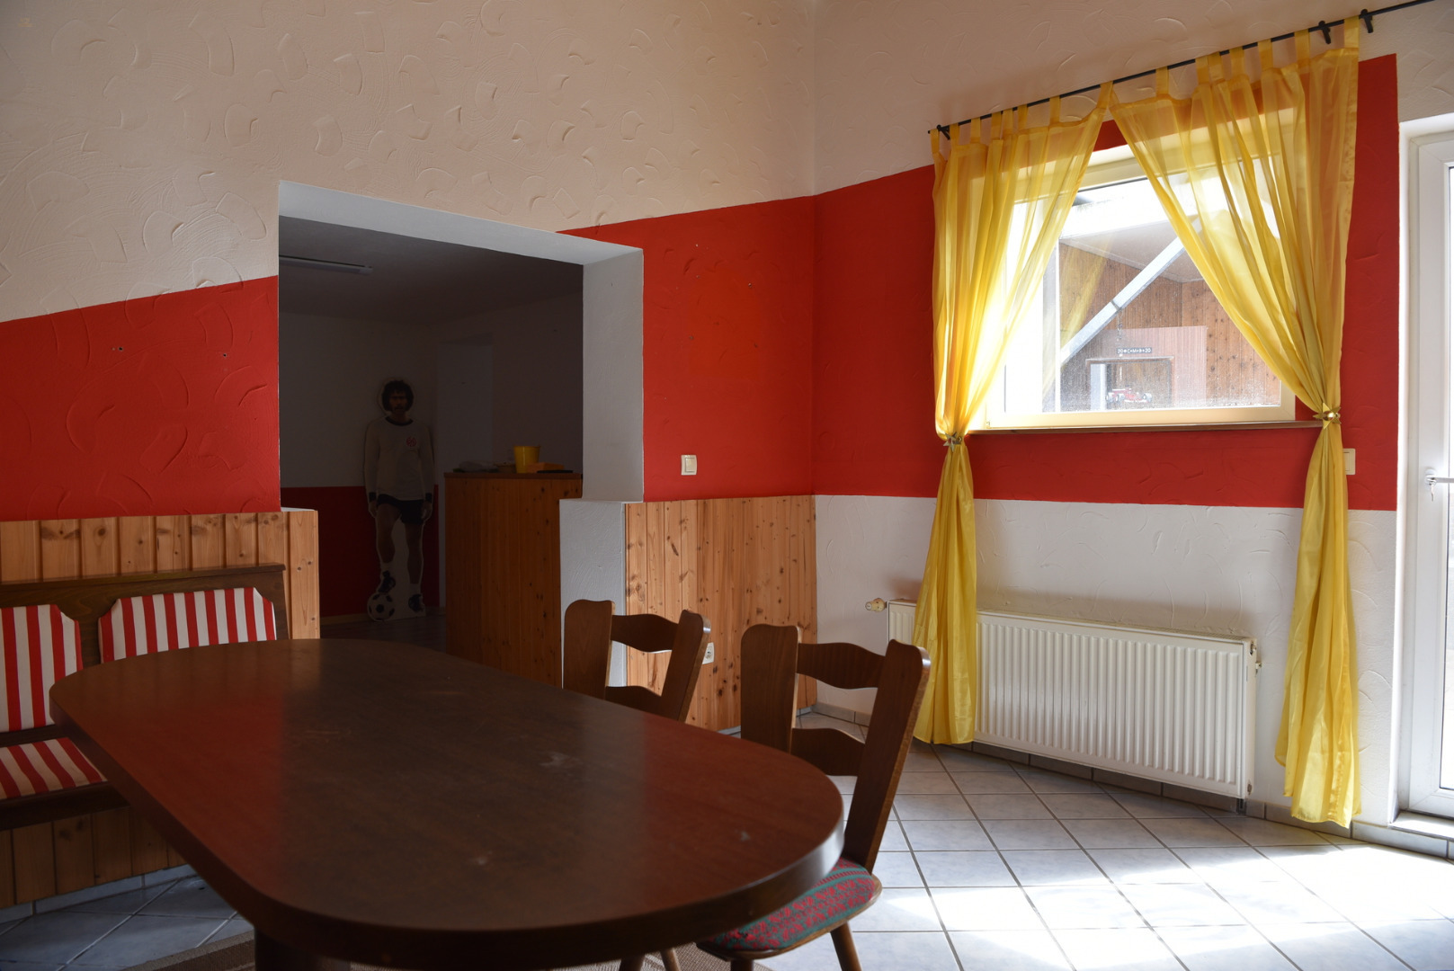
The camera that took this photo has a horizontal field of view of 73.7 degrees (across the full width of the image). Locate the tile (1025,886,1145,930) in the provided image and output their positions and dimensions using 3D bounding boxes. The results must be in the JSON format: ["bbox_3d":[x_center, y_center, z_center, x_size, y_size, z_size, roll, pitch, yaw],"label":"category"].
[{"bbox_3d":[0.920,1.087,2.505,0.250,0.010,0.250,0,1,2],"label":"tile"}]

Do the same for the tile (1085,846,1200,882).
[{"bbox_3d":[1.167,1.076,2.728,0.247,0.010,0.244,-1,1,1],"label":"tile"}]

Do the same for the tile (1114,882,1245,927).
[{"bbox_3d":[1.163,1.083,2.491,0.247,0.010,0.244,-1,1,1],"label":"tile"}]

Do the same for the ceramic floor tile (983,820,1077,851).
[{"bbox_3d":[0.939,1.085,3.012,0.250,0.010,0.250,0,1,2],"label":"ceramic floor tile"}]

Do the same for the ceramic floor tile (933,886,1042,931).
[{"bbox_3d":[0.666,1.091,2.500,0.247,0.010,0.244,-1,1,1],"label":"ceramic floor tile"}]

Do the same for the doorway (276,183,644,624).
[{"bbox_3d":[-0.929,0.096,3.434,1.346,1.980,0.400,-2,2,-44],"label":"doorway"}]

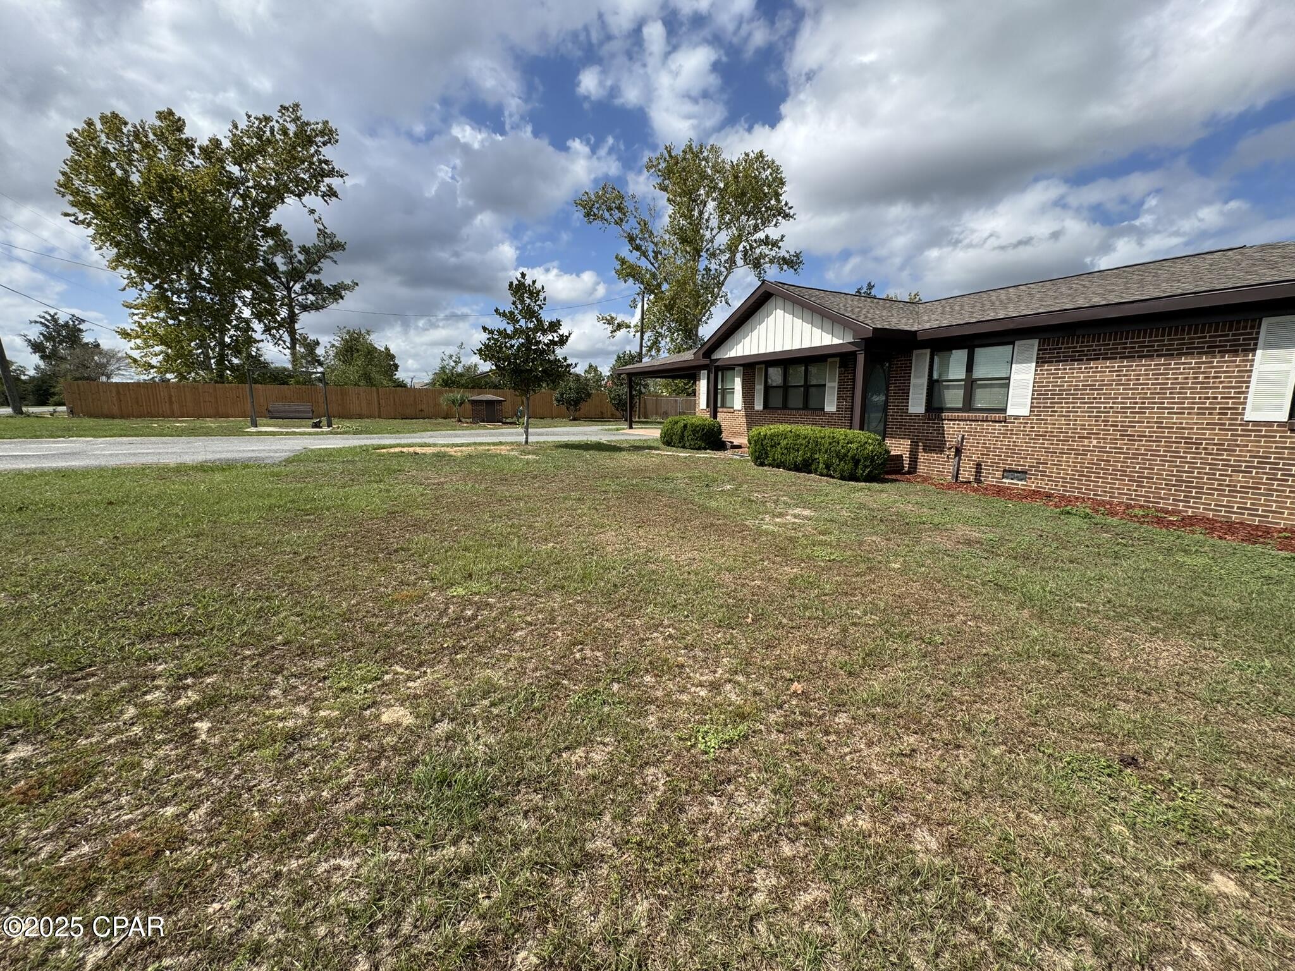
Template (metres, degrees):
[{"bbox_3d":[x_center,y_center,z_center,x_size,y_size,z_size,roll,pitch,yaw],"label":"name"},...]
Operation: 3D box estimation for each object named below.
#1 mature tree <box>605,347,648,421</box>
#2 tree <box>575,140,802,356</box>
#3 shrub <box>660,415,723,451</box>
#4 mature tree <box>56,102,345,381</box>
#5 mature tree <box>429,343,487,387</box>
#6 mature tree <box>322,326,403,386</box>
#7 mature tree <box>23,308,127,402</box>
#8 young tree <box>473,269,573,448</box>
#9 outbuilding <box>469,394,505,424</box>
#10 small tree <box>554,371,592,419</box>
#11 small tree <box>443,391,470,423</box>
[{"bbox_3d":[-1.203,-5.834,30.436,2.464,4.144,2.464,0,9,-2],"label":"mature tree"},{"bbox_3d":[2.793,-14.307,37.091,15.589,18.597,15.589,1,9,4],"label":"tree"},{"bbox_3d":[1.349,-1.584,15.265,0.900,0.930,2.100,-5,10,-27],"label":"shrub"},{"bbox_3d":[-26.286,-13.547,32.291,13.589,18.215,13.589,-7,12,-37],"label":"mature tree"},{"bbox_3d":[-13.972,-7.910,38.844,4.081,5.256,4.081,-3,10,-19],"label":"mature tree"},{"bbox_3d":[-18.614,-7.539,34.647,4.590,5.678,4.590,-5,10,-27],"label":"mature tree"},{"bbox_3d":[-46.617,-10.348,42.752,5.860,7.718,5.860,8,13,43],"label":"mature tree"},{"bbox_3d":[-3.748,-3.823,15.971,2.814,5.141,2.814,-2,9,-13],"label":"young tree"},{"bbox_3d":[-8.670,-4.162,28.262,1.920,1.480,1.480,-3,10,-20],"label":"outbuilding"},{"bbox_3d":[-4.233,-5.161,30.070,2.242,2.801,2.242,-1,9,-8],"label":"small tree"},{"bbox_3d":[-10.115,-4.169,27.721,1.360,1.650,1.360,-3,10,-20],"label":"small tree"}]

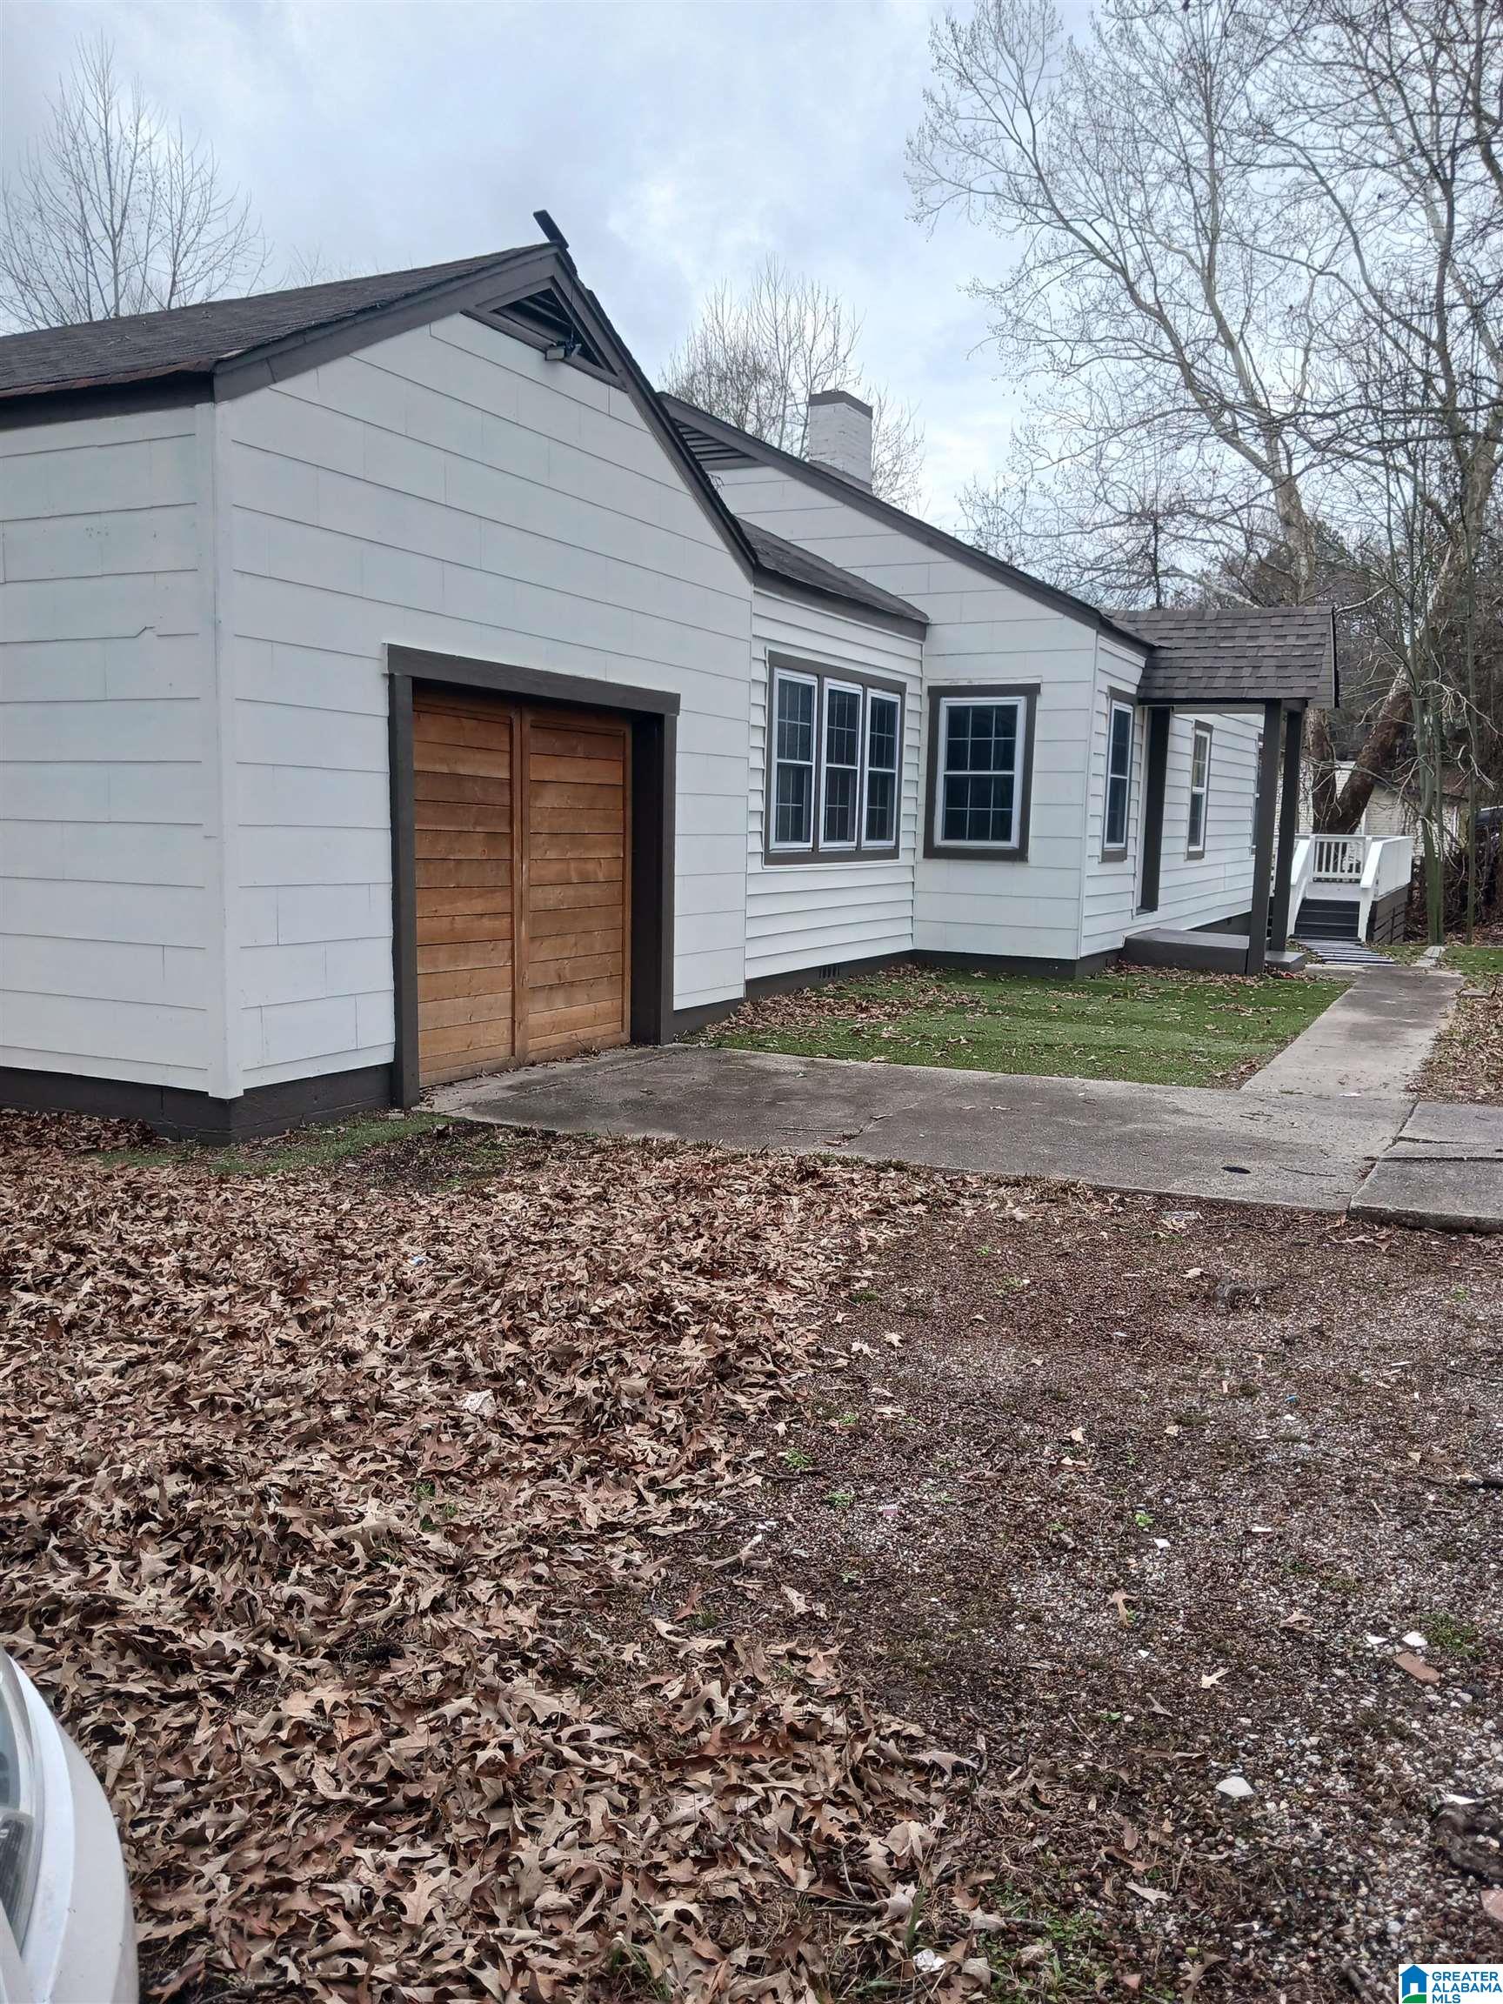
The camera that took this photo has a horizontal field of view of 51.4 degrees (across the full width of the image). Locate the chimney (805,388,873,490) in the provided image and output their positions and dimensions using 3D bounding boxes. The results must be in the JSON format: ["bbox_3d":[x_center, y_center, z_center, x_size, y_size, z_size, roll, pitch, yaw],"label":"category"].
[{"bbox_3d":[1.007,-6.197,17.439,0.429,0.930,0.781,4,7,26],"label":"chimney"}]

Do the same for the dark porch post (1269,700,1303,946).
[{"bbox_3d":[5.581,-1.766,16.268,0.140,2.500,0.140,4,7,26],"label":"dark porch post"}]

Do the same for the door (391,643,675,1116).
[{"bbox_3d":[-1.221,-0.736,8.998,0.260,2.255,2.880,4,7,26],"label":"door"}]

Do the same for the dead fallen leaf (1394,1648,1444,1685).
[{"bbox_3d":[1.196,1.191,2.800,0.048,0.018,0.097,-1,7,-21],"label":"dead fallen leaf"}]

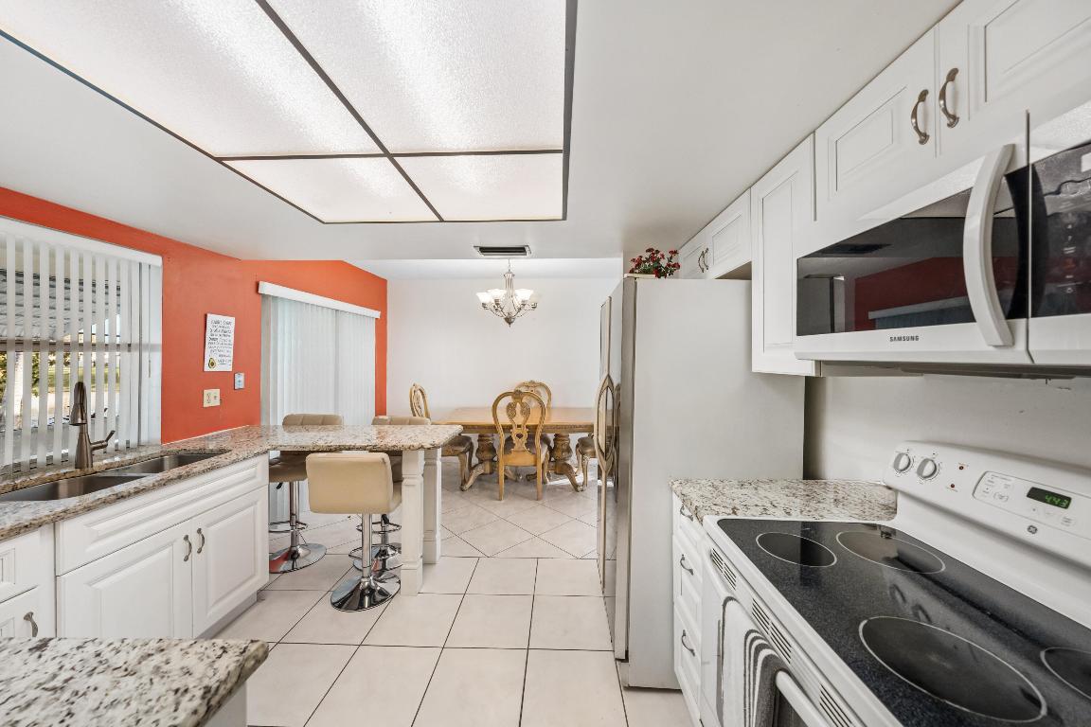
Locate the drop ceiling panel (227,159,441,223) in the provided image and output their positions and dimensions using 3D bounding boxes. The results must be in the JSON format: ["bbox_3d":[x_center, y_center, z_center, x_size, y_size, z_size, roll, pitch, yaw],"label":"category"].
[{"bbox_3d":[-0.855,-0.740,1.584,0.605,0.025,0.605,0,1,2],"label":"drop ceiling panel"}]

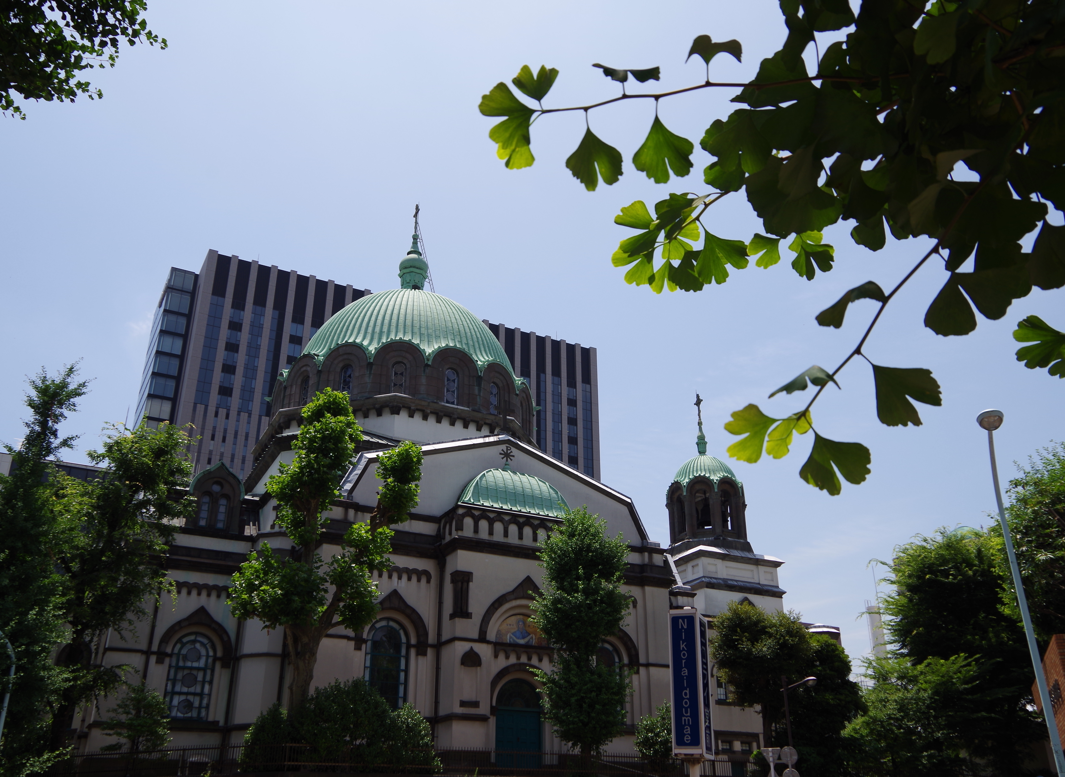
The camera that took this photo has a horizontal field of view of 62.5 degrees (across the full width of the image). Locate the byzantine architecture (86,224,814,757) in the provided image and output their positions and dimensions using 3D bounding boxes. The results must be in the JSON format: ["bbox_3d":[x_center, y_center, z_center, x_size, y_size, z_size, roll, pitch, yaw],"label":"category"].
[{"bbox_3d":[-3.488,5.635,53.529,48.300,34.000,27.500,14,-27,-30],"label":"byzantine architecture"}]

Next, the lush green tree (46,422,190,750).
[{"bbox_3d":[-14.901,7.155,30.800,4.900,13.000,4.900,11,-26,-23],"label":"lush green tree"}]

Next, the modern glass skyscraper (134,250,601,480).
[{"bbox_3d":[-34.154,32.458,186.543,98.700,102.000,29.000,12,-26,-27],"label":"modern glass skyscraper"}]

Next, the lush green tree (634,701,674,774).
[{"bbox_3d":[4.186,12.004,29.372,1.700,3.000,1.700,-3,-23,7],"label":"lush green tree"}]

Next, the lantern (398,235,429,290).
[{"bbox_3d":[-7.634,-8.168,56.551,1.800,4.100,1.800,14,-27,-30],"label":"lantern"}]

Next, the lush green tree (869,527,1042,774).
[{"bbox_3d":[13.901,8.879,28.762,5.200,8.800,5.200,-10,-25,22],"label":"lush green tree"}]

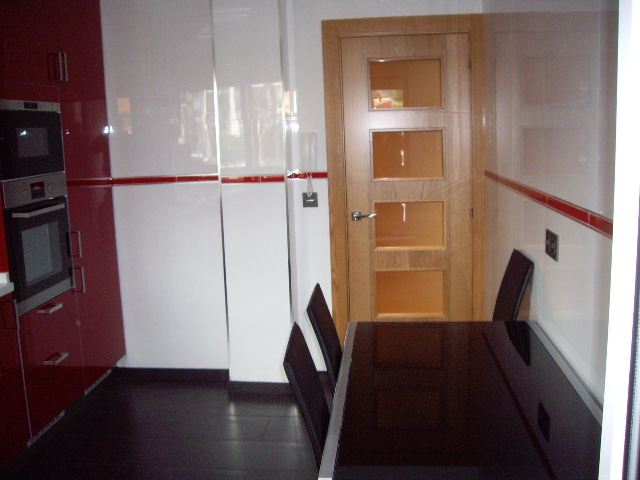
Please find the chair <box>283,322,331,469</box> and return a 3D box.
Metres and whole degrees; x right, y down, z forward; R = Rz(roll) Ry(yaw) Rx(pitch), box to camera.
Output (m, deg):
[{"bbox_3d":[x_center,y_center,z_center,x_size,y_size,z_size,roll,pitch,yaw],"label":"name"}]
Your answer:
[{"bbox_3d":[0.186,0.743,1.945,0.510,0.960,0.420,-1,9,5],"label":"chair"}]

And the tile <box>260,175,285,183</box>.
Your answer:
[{"bbox_3d":[-0.261,-0.339,3.896,0.135,0.039,0.012,-1,9,5],"label":"tile"}]

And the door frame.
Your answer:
[{"bbox_3d":[0.497,-0.193,4.074,0.896,2.117,0.090,-1,9,5],"label":"door frame"}]

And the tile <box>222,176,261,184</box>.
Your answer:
[{"bbox_3d":[-0.436,-0.334,3.911,0.217,0.038,0.012,-1,9,5],"label":"tile"}]

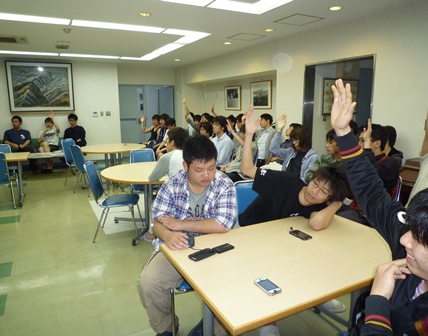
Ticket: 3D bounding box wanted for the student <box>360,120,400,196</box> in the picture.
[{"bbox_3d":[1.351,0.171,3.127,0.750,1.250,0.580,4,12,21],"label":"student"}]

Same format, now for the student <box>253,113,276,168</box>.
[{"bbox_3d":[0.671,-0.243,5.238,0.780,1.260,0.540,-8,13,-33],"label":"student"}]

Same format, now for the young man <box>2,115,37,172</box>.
[{"bbox_3d":[-4.220,-0.502,7.039,0.640,1.250,0.840,-7,13,-32],"label":"young man"}]

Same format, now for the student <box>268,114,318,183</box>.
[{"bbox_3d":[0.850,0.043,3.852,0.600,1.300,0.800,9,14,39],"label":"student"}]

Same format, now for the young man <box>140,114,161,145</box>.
[{"bbox_3d":[-1.246,-0.475,6.605,0.800,1.240,0.580,-11,15,-41],"label":"young man"}]

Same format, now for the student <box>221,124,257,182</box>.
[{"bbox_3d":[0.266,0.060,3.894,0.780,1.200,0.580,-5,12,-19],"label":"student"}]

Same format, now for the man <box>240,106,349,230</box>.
[{"bbox_3d":[0.475,0.301,2.220,0.820,1.400,0.800,-4,11,-19],"label":"man"}]

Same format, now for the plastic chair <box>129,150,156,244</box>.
[{"bbox_3d":[-0.919,0.198,4.347,0.460,0.820,0.560,-4,11,-17],"label":"plastic chair"}]

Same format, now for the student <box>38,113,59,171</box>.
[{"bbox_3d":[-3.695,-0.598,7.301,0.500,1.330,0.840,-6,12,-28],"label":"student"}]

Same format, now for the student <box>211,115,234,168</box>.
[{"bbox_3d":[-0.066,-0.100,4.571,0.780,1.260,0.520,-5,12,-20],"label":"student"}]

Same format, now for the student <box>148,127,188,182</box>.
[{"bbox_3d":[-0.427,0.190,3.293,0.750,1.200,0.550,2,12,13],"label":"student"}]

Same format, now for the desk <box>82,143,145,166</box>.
[{"bbox_3d":[-1.753,-0.013,5.673,1.200,0.710,1.200,-7,13,-27],"label":"desk"}]

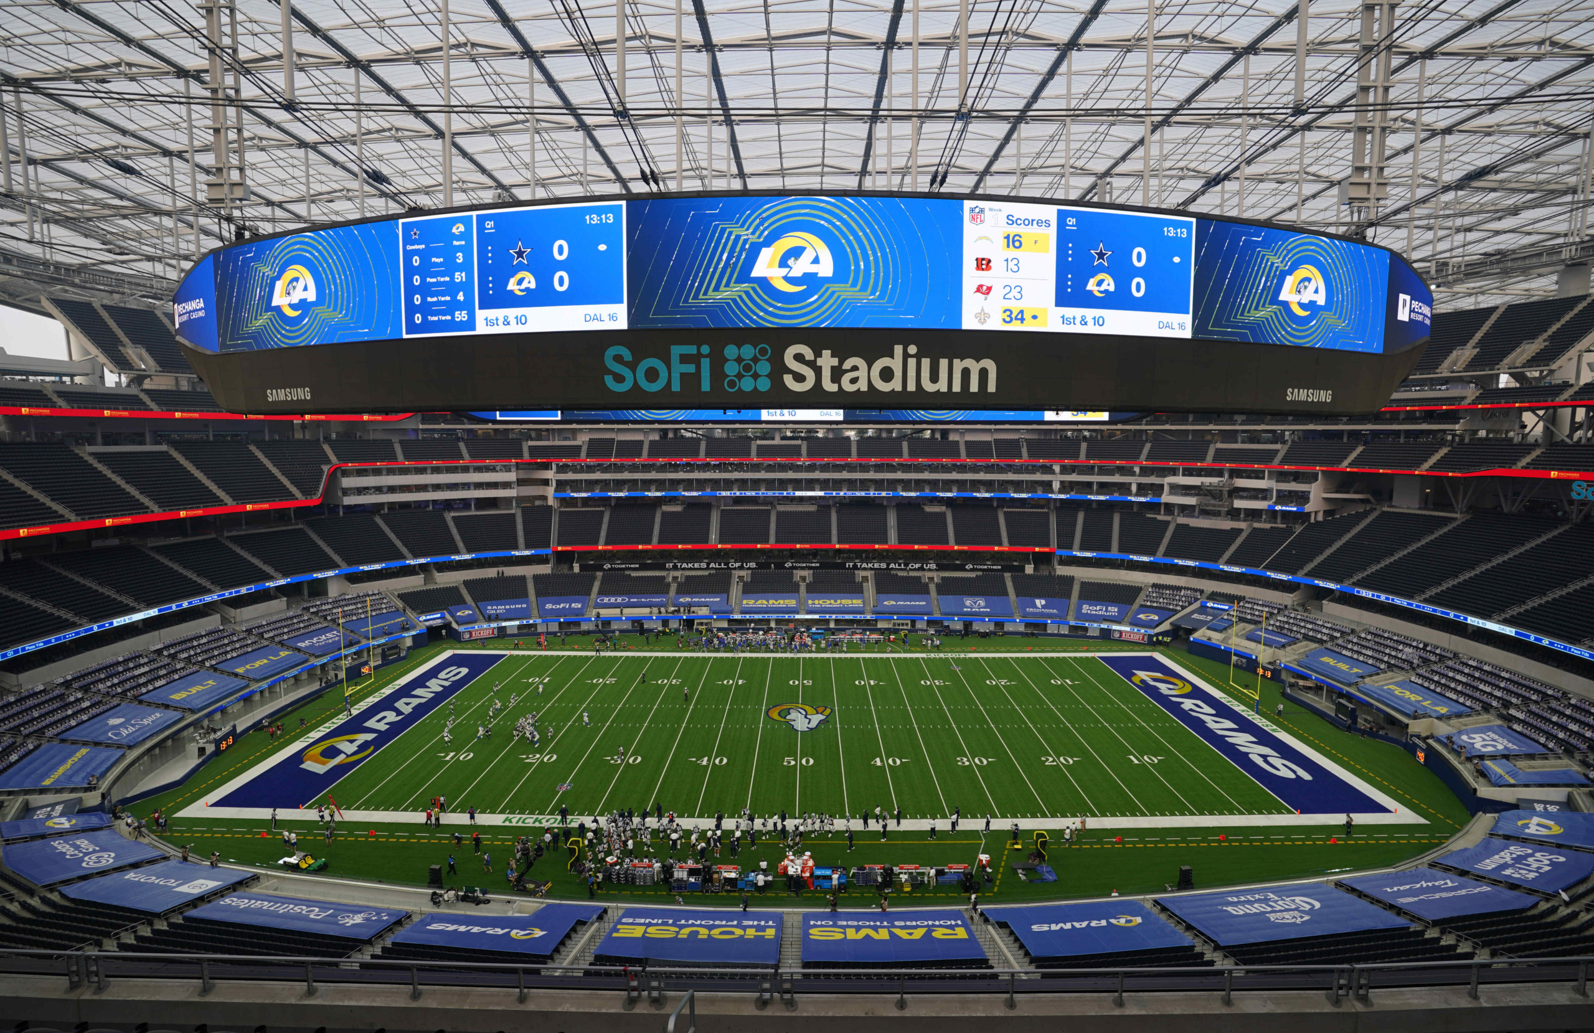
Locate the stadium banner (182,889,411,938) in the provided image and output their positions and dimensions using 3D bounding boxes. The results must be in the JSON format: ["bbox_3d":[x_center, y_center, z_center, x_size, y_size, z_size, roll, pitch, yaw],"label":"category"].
[{"bbox_3d":[-31.370,25.100,44.530,13.170,0.350,4.490,1,-11,9],"label":"stadium banner"}]

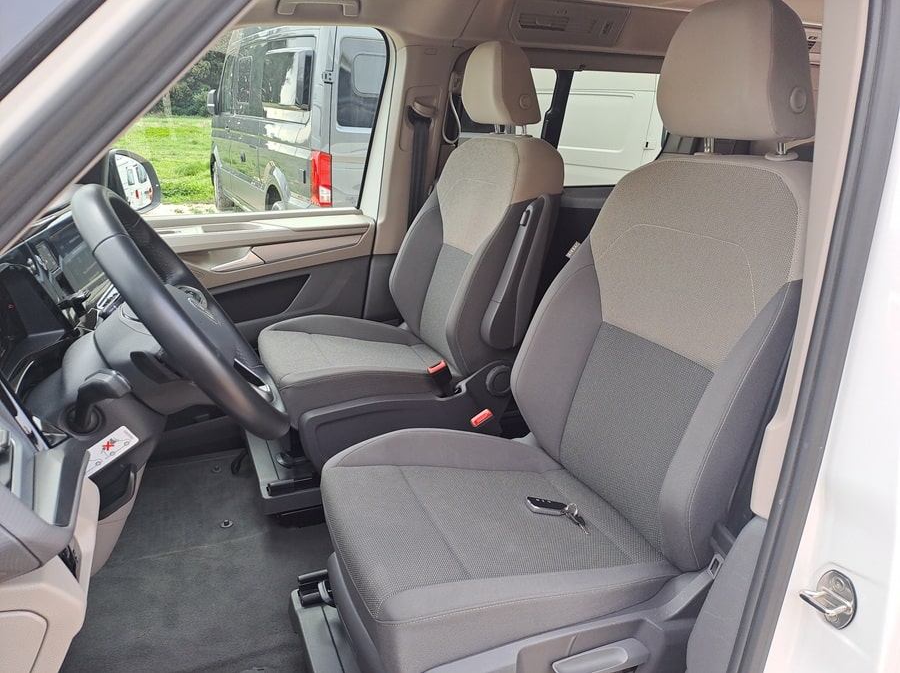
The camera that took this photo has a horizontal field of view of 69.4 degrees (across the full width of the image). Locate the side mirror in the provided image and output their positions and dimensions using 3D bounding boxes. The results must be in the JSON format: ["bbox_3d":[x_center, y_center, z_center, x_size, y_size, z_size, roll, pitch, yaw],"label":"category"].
[{"bbox_3d":[-1.001,-0.467,1.978,0.130,0.210,0.240,2,19,4],"label":"side mirror"}]

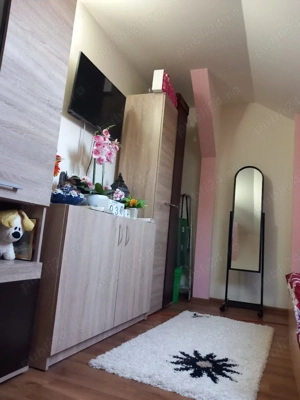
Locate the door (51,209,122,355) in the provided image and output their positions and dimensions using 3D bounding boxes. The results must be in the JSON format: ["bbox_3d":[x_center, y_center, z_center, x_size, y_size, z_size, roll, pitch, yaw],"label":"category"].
[{"bbox_3d":[-0.333,0.428,1.798,0.025,0.720,0.580,2,-8,24],"label":"door"}]

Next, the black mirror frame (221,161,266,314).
[{"bbox_3d":[1.021,0.399,3.311,0.380,1.550,0.320,2,-8,24],"label":"black mirror frame"}]

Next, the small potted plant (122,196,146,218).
[{"bbox_3d":[-0.119,0.067,2.380,0.150,0.165,0.155,5,-7,1],"label":"small potted plant"}]

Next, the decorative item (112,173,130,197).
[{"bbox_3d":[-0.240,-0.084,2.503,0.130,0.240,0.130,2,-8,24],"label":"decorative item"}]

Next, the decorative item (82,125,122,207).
[{"bbox_3d":[-0.329,-0.199,2.060,0.180,0.530,0.230,2,-8,24],"label":"decorative item"}]

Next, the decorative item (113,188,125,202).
[{"bbox_3d":[-0.233,-0.033,2.309,0.080,0.105,0.080,2,-8,24],"label":"decorative item"}]

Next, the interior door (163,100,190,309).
[{"bbox_3d":[0.281,0.000,3.320,0.050,2.200,0.340,2,-8,24],"label":"interior door"}]

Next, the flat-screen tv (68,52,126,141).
[{"bbox_3d":[-0.415,-0.810,2.608,0.055,0.435,0.735,7,-6,24],"label":"flat-screen tv"}]

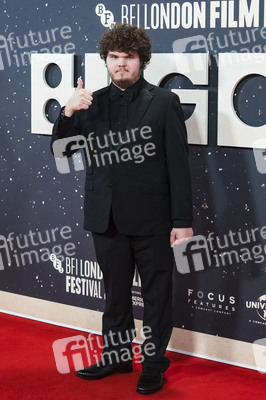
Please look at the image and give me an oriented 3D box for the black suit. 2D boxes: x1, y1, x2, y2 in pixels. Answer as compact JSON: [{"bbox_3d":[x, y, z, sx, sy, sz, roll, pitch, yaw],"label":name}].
[{"bbox_3d":[-0.058,0.145,2.974,0.700,1.500,0.400,5,10,28],"label":"black suit"}]

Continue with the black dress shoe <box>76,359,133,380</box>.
[{"bbox_3d":[-0.150,0.878,3.149,0.300,0.108,0.108,-3,9,-18],"label":"black dress shoe"}]

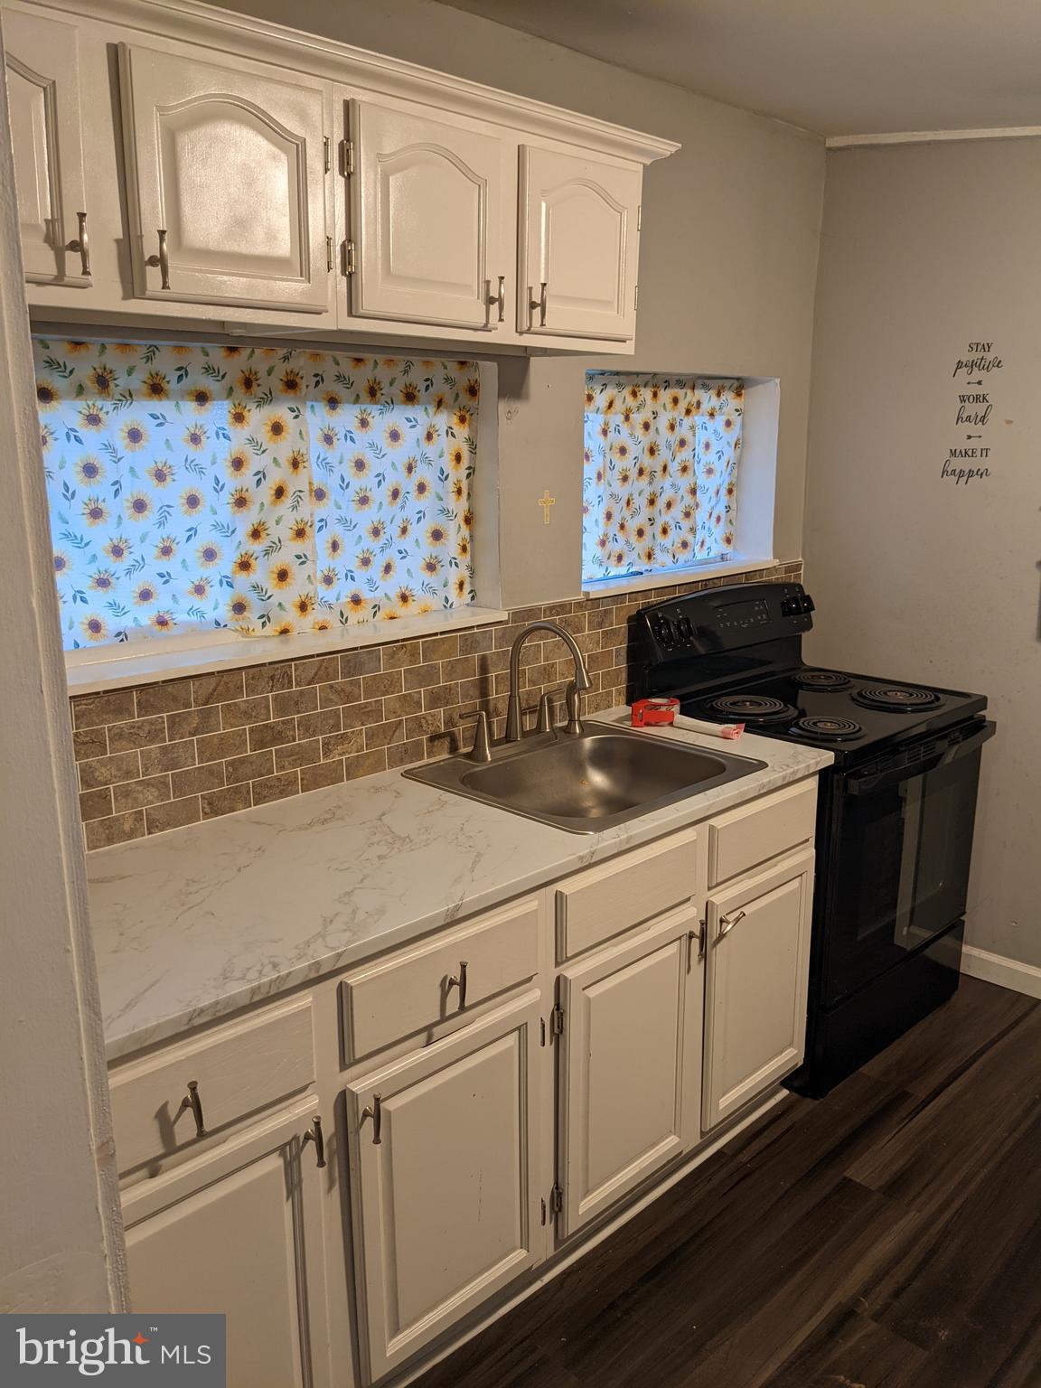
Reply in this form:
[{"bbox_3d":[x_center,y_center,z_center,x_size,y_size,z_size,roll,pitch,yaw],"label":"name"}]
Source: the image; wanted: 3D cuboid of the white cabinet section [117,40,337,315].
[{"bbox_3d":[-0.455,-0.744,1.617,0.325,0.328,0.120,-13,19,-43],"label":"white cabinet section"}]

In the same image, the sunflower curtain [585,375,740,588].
[{"bbox_3d":[0.390,-0.624,3.098,0.846,0.556,0.079,-13,19,-43],"label":"sunflower curtain"}]

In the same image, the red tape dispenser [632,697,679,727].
[{"bbox_3d":[0.349,0.050,2.781,0.120,0.052,0.085,-1,14,-3],"label":"red tape dispenser"}]

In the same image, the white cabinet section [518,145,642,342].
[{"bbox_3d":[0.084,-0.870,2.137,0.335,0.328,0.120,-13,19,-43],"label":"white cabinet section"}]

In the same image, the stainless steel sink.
[{"bbox_3d":[0.150,0.249,2.425,0.613,0.183,0.557,-13,19,-43],"label":"stainless steel sink"}]

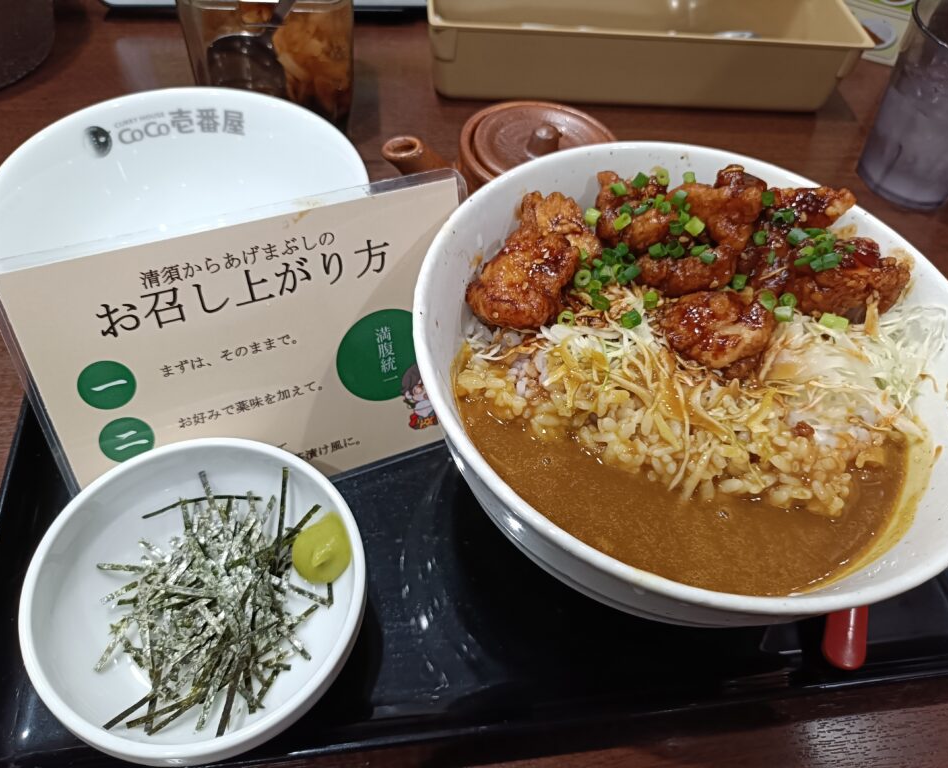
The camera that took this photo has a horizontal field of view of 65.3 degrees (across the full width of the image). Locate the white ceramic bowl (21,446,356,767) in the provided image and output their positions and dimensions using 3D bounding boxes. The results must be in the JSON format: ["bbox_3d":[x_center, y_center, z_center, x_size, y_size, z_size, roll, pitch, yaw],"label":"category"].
[{"bbox_3d":[-0.090,0.071,0.251,0.107,0.032,0.107,3,54,-4],"label":"white ceramic bowl"}]

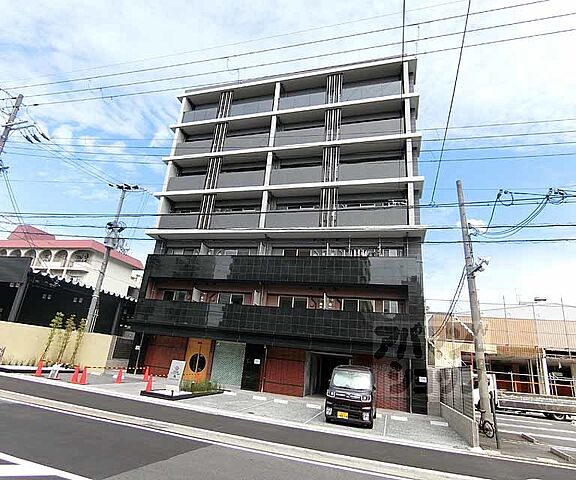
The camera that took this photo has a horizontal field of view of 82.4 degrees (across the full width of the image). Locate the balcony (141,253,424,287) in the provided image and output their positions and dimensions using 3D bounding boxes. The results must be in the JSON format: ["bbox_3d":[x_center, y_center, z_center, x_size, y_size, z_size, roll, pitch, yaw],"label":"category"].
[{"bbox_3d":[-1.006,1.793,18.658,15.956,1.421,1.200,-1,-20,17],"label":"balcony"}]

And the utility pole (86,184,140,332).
[{"bbox_3d":[-12.600,1.934,22.730,1.900,13.001,1.200,-1,-20,17],"label":"utility pole"}]

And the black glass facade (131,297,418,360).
[{"bbox_3d":[-1.354,4.762,18.496,16.625,1.940,1.400,-1,-18,17],"label":"black glass facade"}]

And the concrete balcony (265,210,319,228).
[{"bbox_3d":[0.358,-1.004,19.241,3.129,1.131,0.900,-1,-20,17],"label":"concrete balcony"}]

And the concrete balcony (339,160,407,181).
[{"bbox_3d":[4.967,-3.765,19.405,3.680,1.210,1.050,-1,-19,17],"label":"concrete balcony"}]

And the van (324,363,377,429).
[{"bbox_3d":[2.421,5.617,12.115,1.480,1.820,3.390,-1,-19,17],"label":"van"}]

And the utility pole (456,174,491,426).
[{"bbox_3d":[8.198,2.162,14.681,0.380,10.881,0.380,-1,-18,17],"label":"utility pole"}]

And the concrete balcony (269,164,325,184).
[{"bbox_3d":[0.620,-3.716,20.729,3.190,1.210,1.050,-1,-19,17],"label":"concrete balcony"}]

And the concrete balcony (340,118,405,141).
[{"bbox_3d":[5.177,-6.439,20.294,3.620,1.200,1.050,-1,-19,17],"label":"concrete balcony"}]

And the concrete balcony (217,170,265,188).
[{"bbox_3d":[-2.891,-3.677,21.798,3.150,1.210,1.050,-1,-19,17],"label":"concrete balcony"}]

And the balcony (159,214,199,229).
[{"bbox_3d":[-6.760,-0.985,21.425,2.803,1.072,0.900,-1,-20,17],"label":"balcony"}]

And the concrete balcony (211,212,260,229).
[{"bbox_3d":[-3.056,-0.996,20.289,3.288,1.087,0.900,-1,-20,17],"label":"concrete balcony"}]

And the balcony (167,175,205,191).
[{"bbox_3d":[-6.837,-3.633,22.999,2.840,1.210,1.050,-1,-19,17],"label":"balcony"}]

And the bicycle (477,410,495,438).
[{"bbox_3d":[6.640,6.160,11.368,0.520,0.960,1.500,6,-19,-2],"label":"bicycle"}]

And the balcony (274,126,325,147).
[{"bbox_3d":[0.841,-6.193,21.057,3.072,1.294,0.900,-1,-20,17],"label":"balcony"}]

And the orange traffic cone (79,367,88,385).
[{"bbox_3d":[-8.858,5.912,14.402,0.380,0.700,0.380,-1,-20,17],"label":"orange traffic cone"}]

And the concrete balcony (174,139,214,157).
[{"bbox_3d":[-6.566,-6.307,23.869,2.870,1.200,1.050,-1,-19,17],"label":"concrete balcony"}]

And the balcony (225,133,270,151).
[{"bbox_3d":[-2.644,-6.351,22.675,3.130,1.200,1.050,-1,-19,17],"label":"balcony"}]

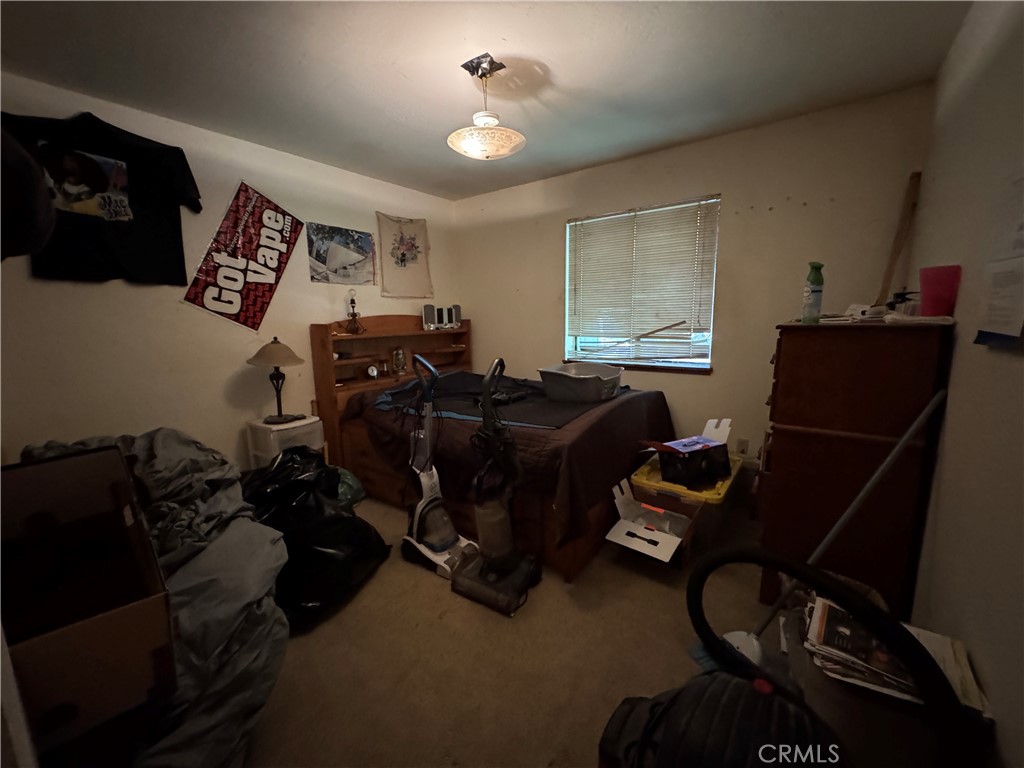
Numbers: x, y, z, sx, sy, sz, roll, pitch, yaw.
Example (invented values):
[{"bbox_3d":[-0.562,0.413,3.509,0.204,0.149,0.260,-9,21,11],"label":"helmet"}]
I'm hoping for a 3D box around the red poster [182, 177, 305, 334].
[{"bbox_3d":[-1.853,-0.892,2.930,0.015,0.915,0.455,6,-16,36],"label":"red poster"}]

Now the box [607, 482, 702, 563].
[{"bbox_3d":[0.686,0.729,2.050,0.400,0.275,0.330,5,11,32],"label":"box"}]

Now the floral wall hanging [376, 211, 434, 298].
[{"bbox_3d":[-1.021,-1.234,4.034,0.015,0.780,0.640,6,12,36],"label":"floral wall hanging"}]

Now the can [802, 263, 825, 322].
[{"bbox_3d":[1.182,-0.353,1.613,0.067,0.232,0.067,-7,11,-29],"label":"can"}]

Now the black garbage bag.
[{"bbox_3d":[-0.982,0.633,2.067,0.800,0.535,0.690,6,12,36],"label":"black garbage bag"}]

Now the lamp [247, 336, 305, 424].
[{"bbox_3d":[-1.692,-0.037,2.959,0.400,0.590,0.400,6,12,36],"label":"lamp"}]

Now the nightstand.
[{"bbox_3d":[-1.627,0.507,3.006,0.395,0.500,0.345,6,12,36],"label":"nightstand"}]

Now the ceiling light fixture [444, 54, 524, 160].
[{"bbox_3d":[-0.134,-1.377,2.109,0.400,0.435,0.400,-1,10,0],"label":"ceiling light fixture"}]

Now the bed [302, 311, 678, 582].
[{"bbox_3d":[-0.165,0.126,3.170,2.221,1.317,1.537,6,12,36],"label":"bed"}]

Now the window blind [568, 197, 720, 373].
[{"bbox_3d":[1.009,-0.802,3.477,1.270,1.250,0.050,6,12,36],"label":"window blind"}]

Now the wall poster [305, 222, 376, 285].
[{"bbox_3d":[-1.421,-1.080,3.503,0.015,0.450,0.590,6,12,36],"label":"wall poster"}]

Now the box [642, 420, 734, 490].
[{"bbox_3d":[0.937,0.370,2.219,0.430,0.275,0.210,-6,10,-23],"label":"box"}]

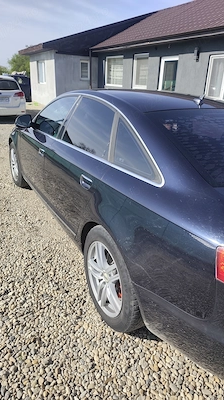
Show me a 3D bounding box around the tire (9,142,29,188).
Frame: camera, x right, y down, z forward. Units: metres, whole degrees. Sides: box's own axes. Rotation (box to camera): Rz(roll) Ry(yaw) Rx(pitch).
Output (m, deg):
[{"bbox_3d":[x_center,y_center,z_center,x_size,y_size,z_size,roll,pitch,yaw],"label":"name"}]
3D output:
[{"bbox_3d":[-1.387,-0.537,4.102,0.225,0.650,0.650,-10,25,-28],"label":"tire"}]

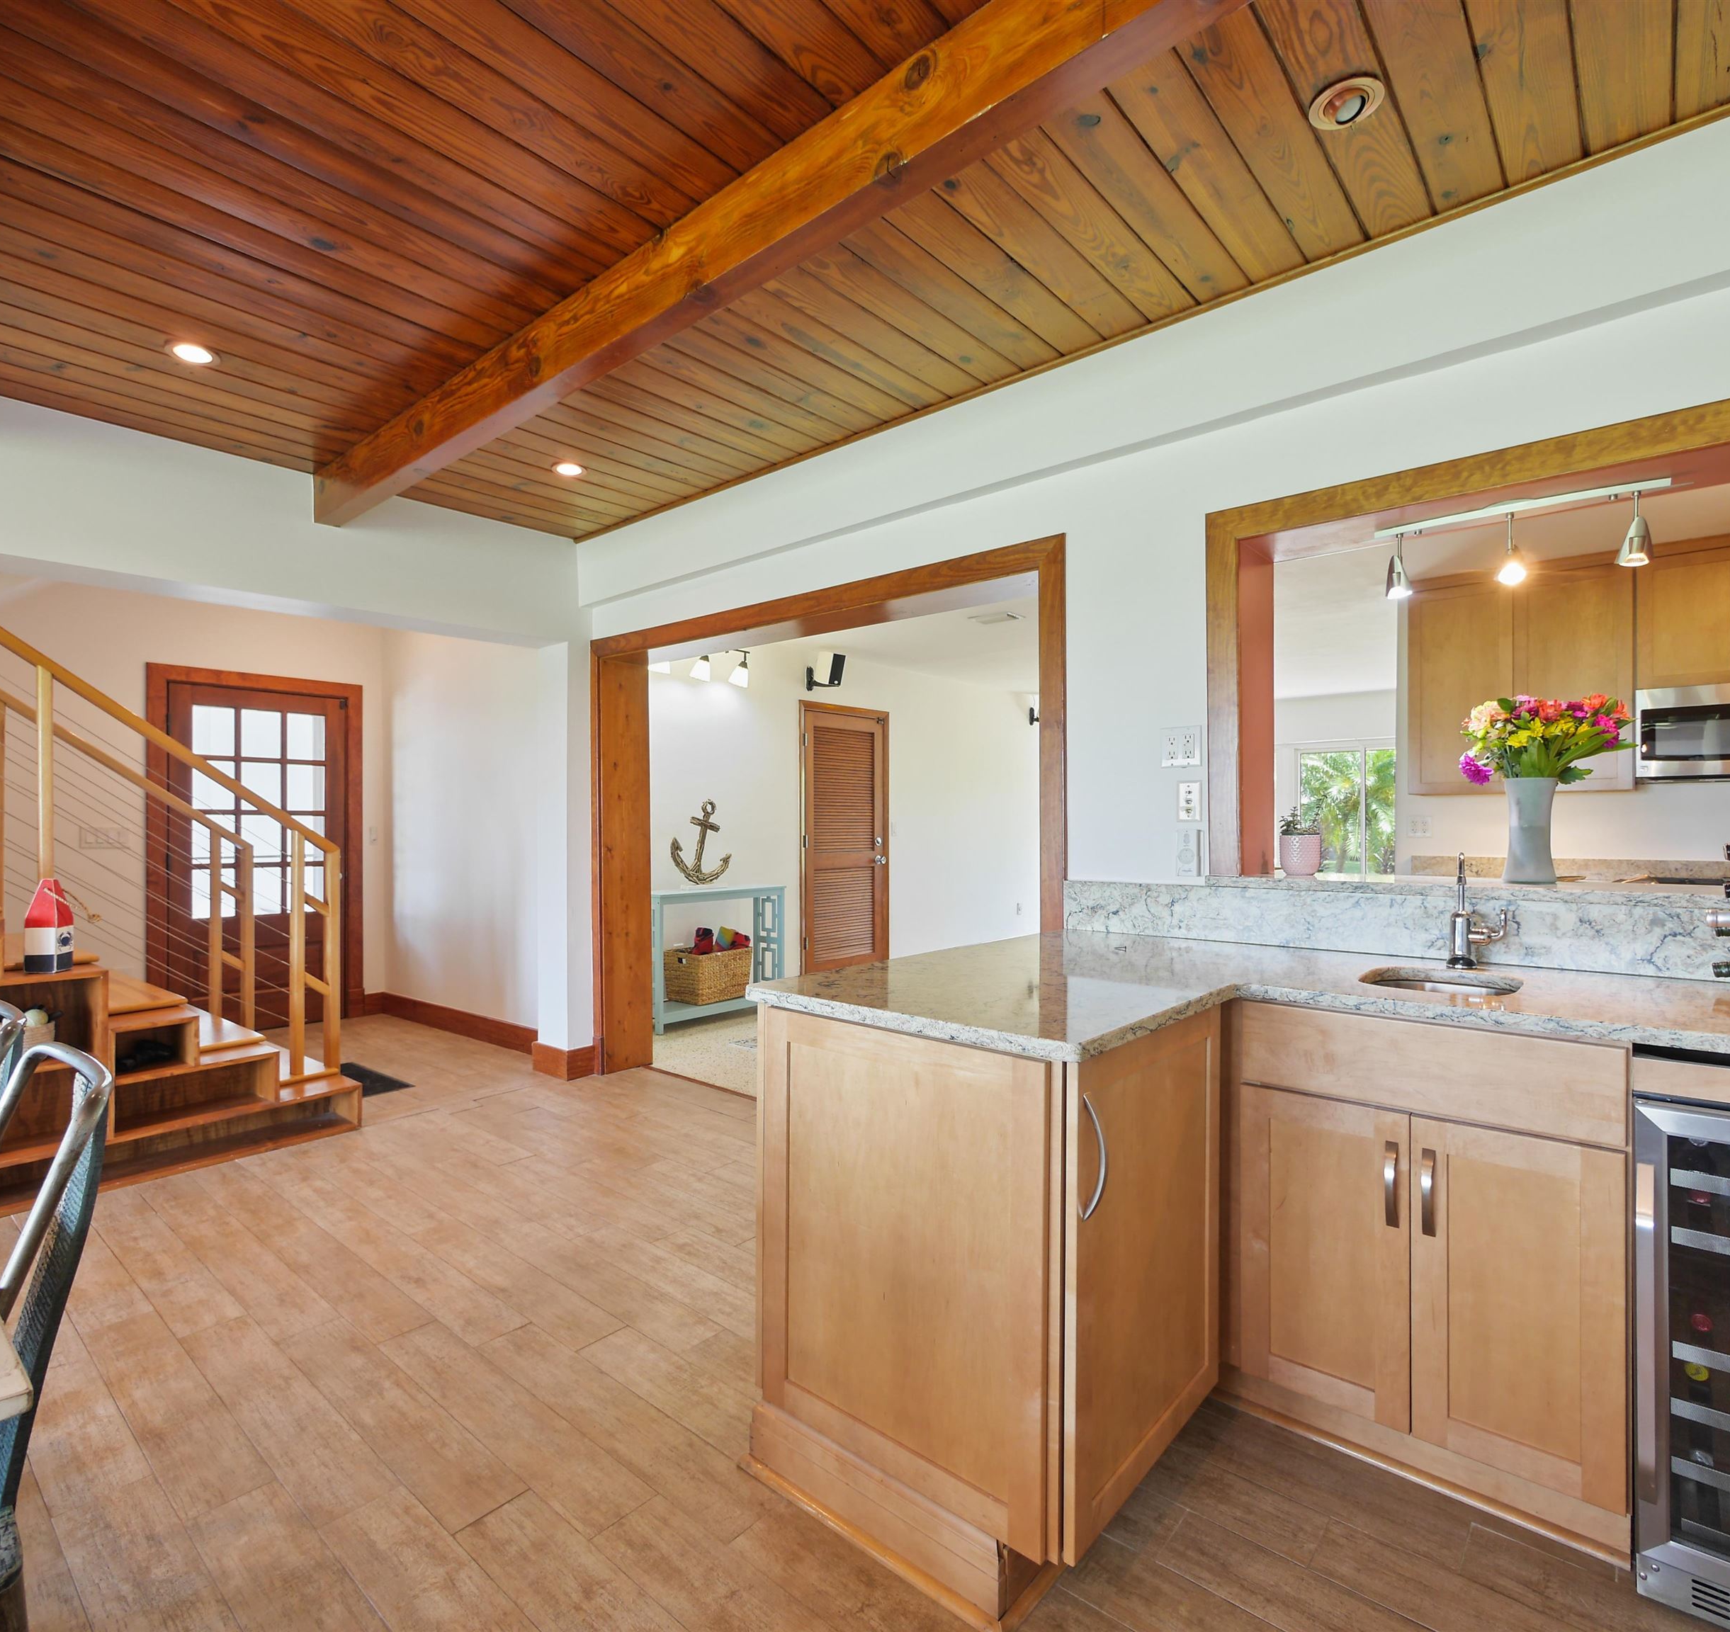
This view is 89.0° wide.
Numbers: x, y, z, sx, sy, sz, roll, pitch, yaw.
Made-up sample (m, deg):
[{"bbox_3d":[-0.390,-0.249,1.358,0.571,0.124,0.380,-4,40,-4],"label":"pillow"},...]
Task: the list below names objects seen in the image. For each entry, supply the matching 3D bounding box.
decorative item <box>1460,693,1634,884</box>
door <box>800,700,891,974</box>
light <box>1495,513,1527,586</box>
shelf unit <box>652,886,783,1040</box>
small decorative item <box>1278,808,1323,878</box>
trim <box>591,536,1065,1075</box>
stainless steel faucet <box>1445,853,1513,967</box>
[{"bbox_3d":[1.589,-0.063,2.049,0.345,0.450,0.300,0,0,41],"label":"decorative item"},{"bbox_3d":[-0.156,0.203,6.903,0.090,2.100,1.027,0,0,41],"label":"door"},{"bbox_3d":[1.476,-0.610,2.011,0.066,0.165,0.080,0,0,41],"label":"light"},{"bbox_3d":[-0.985,0.845,5.507,0.330,0.815,1.040,0,0,41],"label":"shelf unit"},{"bbox_3d":[1.168,0.068,2.361,0.112,0.185,0.112,0,0,41],"label":"small decorative item"},{"bbox_3d":[-0.273,0.209,3.554,2.550,2.100,0.300,0,0,41],"label":"trim"},{"bbox_3d":[1.306,0.205,1.879,0.115,0.265,0.155,0,0,41],"label":"stainless steel faucet"}]

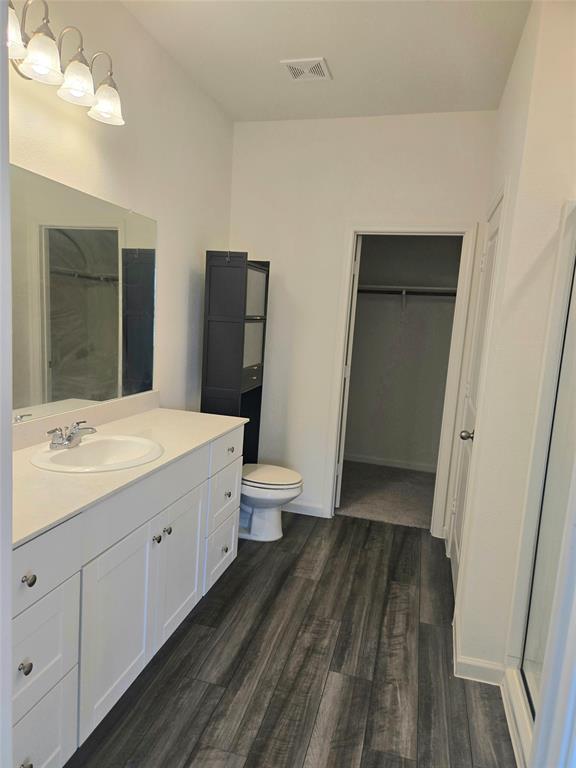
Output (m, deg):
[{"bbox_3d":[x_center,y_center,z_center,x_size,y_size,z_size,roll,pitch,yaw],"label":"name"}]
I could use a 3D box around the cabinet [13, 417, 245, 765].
[{"bbox_3d":[-0.743,0.693,2.047,0.557,0.855,1.770,6,8,15],"label":"cabinet"}]

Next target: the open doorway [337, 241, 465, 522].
[{"bbox_3d":[0.742,0.004,3.551,0.698,2.028,0.130,6,8,15],"label":"open doorway"}]

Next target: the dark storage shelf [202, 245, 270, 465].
[{"bbox_3d":[-0.355,0.083,3.323,0.270,1.790,0.450,6,8,15],"label":"dark storage shelf"}]

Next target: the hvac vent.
[{"bbox_3d":[0.107,-1.700,2.789,0.235,0.024,0.234,6,8,15],"label":"hvac vent"}]

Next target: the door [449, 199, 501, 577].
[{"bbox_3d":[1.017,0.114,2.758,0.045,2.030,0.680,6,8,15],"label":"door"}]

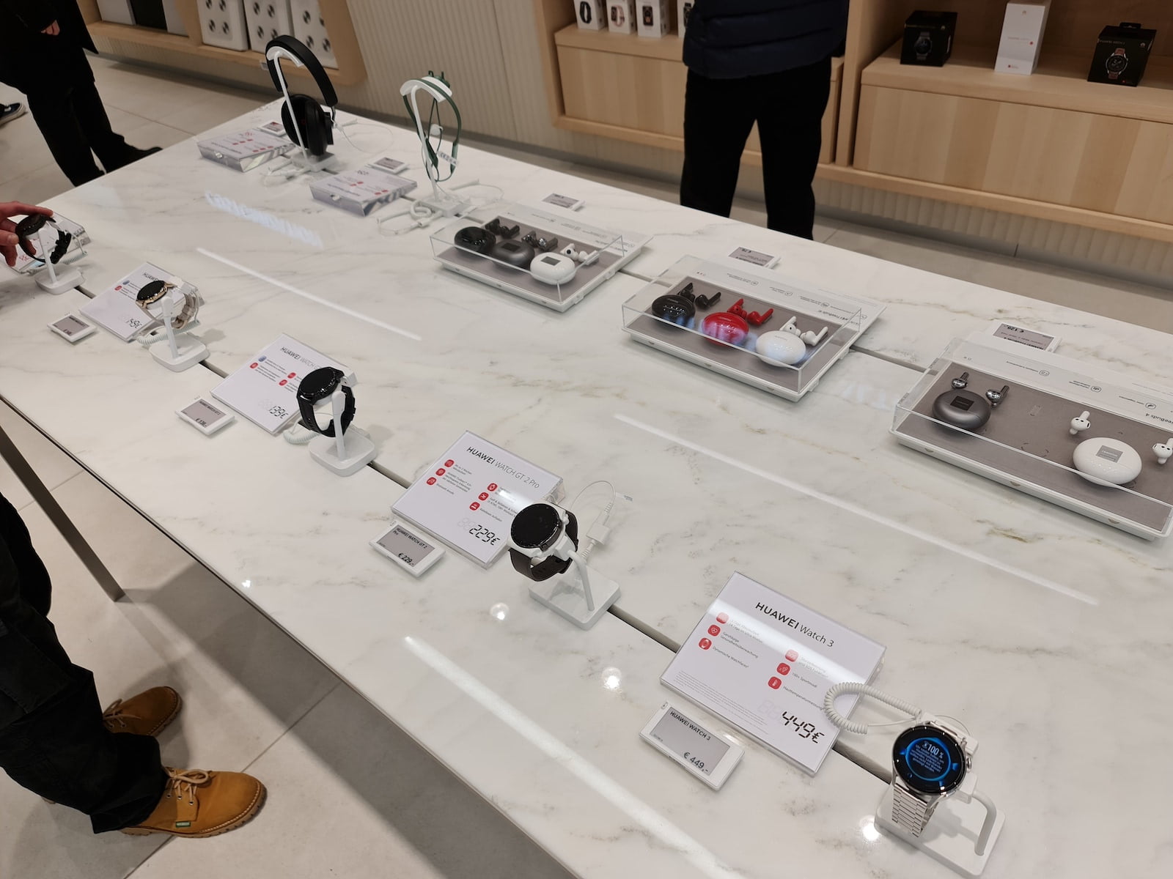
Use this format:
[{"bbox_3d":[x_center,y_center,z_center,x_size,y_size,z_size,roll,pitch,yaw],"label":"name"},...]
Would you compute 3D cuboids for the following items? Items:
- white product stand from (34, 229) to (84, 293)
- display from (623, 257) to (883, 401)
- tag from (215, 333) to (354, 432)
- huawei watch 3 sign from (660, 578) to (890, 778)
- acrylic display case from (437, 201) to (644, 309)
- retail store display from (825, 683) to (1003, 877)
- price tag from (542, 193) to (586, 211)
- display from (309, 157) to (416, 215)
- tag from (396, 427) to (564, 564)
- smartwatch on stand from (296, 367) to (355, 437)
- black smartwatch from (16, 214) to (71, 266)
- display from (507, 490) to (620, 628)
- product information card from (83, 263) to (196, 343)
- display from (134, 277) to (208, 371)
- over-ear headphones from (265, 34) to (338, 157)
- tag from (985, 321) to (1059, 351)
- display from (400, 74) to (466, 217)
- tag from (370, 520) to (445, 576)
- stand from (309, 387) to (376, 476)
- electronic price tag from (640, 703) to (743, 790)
[{"bbox_3d":[-0.882,-0.300,1.383,0.077,0.101,0.056,26,52,31],"label":"white product stand"},{"bbox_3d":[0.213,-0.164,1.089,0.258,0.057,0.215,26,52,31],"label":"display"},{"bbox_3d":[-0.400,-0.074,1.105,0.146,0.028,0.127,26,52,31],"label":"tag"},{"bbox_3d":[0.160,0.197,0.734,0.147,0.031,0.124,26,52,31],"label":"huawei watch 3 sign"},{"bbox_3d":[-0.065,-0.294,1.274,0.258,0.057,0.215,26,52,31],"label":"acrylic display case"},{"bbox_3d":[0.249,0.239,0.614,0.125,0.113,0.082,26,52,31],"label":"retail store display"},{"bbox_3d":[-0.044,-0.399,1.428,0.077,0.011,0.038,26,52,31],"label":"price tag"},{"bbox_3d":[-0.402,-0.458,1.529,0.146,0.027,0.126,26,52,31],"label":"display"},{"bbox_3d":[-0.117,0.061,0.913,0.146,0.028,0.127,26,52,31],"label":"tag"},{"bbox_3d":[-0.300,-0.042,0.981,0.047,0.074,0.055,26,65,31],"label":"smartwatch on stand"},{"bbox_3d":[-0.872,-0.322,1.369,0.050,0.070,0.070,26,64,31],"label":"black smartwatch"},{"bbox_3d":[-0.021,0.113,0.793,0.084,0.111,0.072,26,52,31],"label":"display"},{"bbox_3d":[-0.688,-0.213,1.302,0.146,0.028,0.127,26,52,31],"label":"product information card"},{"bbox_3d":[-0.585,-0.169,1.194,0.095,0.103,0.079,26,52,31],"label":"display"},{"bbox_3d":[-0.534,-0.643,1.588,0.168,0.208,0.078,26,52,31],"label":"over-ear headphones"},{"bbox_3d":[0.534,-0.123,1.039,0.077,0.011,0.038,26,52,31],"label":"tag"},{"bbox_3d":[-0.240,-0.496,1.403,0.105,0.220,0.100,26,52,31],"label":"display"},{"bbox_3d":[-0.187,0.116,0.890,0.077,0.011,0.038,26,52,31],"label":"tag"},{"bbox_3d":[-0.297,-0.019,0.987,0.076,0.101,0.054,26,52,31],"label":"stand"},{"bbox_3d":[0.087,0.253,0.699,0.077,0.011,0.038,26,52,31],"label":"electronic price tag"}]

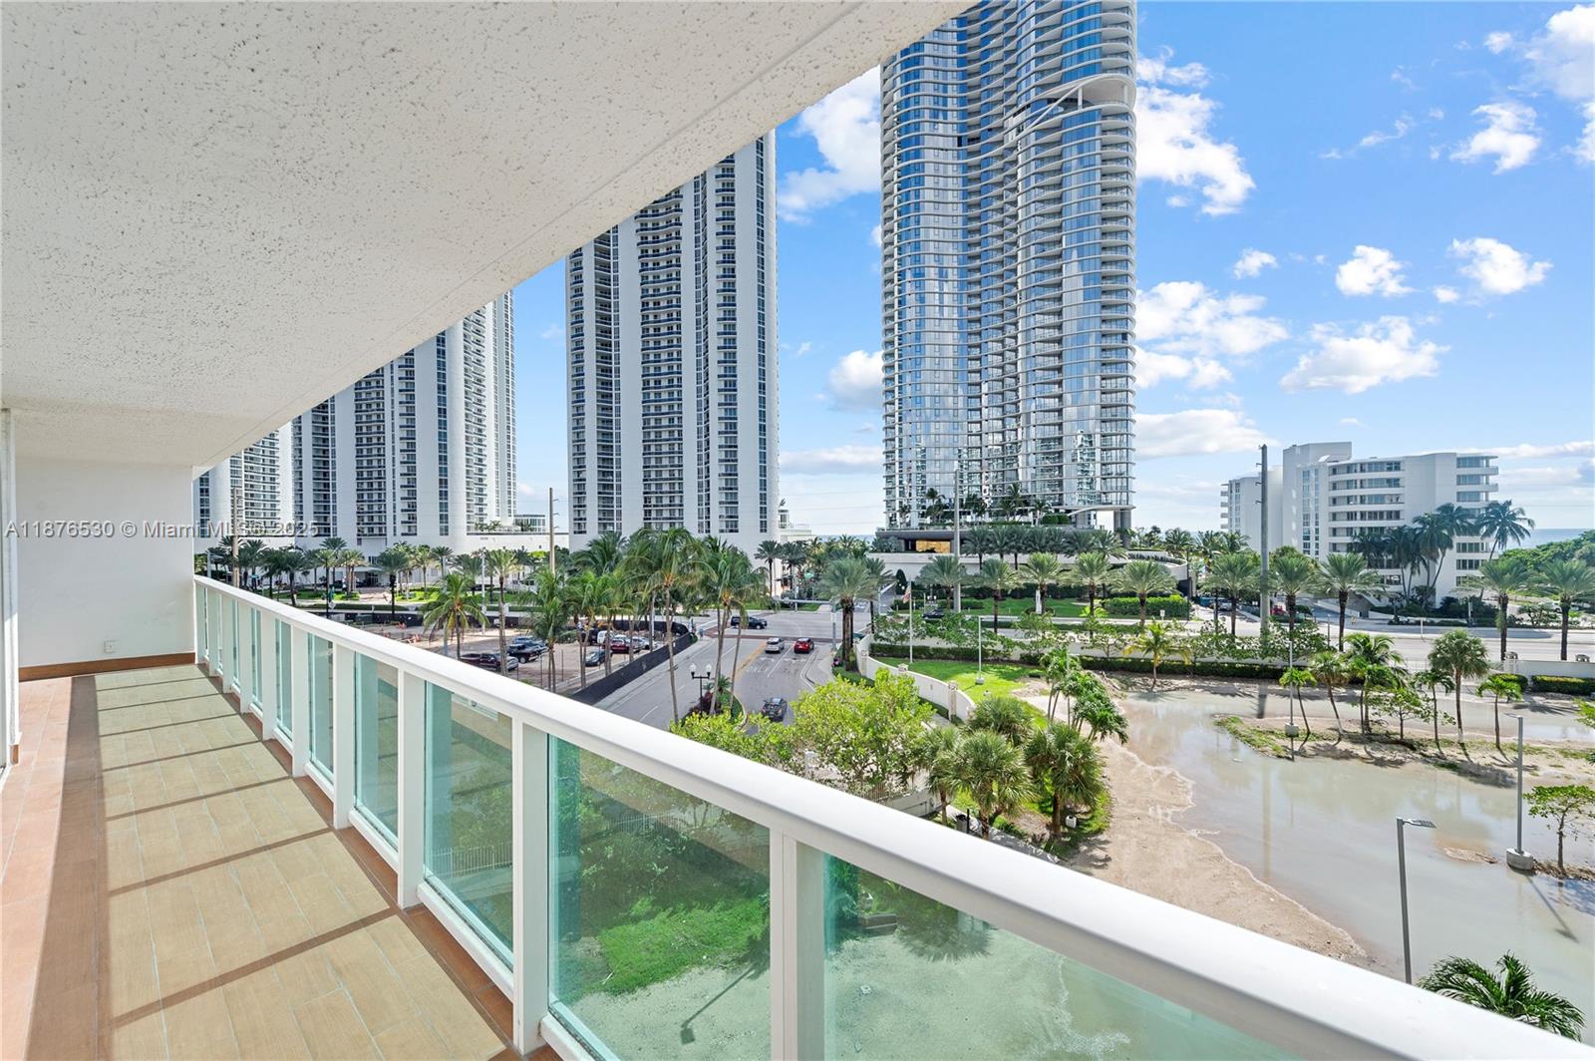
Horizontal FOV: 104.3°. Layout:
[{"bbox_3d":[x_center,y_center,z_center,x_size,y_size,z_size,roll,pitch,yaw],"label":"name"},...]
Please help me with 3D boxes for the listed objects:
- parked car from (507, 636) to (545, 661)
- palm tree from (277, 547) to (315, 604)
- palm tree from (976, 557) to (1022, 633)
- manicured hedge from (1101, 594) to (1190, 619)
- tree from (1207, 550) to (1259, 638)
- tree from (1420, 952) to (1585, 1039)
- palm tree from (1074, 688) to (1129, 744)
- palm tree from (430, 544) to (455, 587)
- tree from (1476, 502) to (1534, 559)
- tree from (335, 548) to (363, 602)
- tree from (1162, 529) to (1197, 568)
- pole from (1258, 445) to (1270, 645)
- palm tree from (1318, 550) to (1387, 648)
[{"bbox_3d":[-33.331,14.553,74.450,4.900,1.800,1.950,-1,-1,20],"label":"parked car"},{"bbox_3d":[-110.063,10.118,136.000,6.200,12.310,6.200,-1,0,0],"label":"palm tree"},{"bbox_3d":[22.243,8.303,68.500,4.500,10.553,4.500,-1,-1,18],"label":"palm tree"},{"bbox_3d":[61.115,13.614,108.761,13.000,2.600,2.800,-1,-1,22],"label":"manicured hedge"},{"bbox_3d":[42.928,7.747,61.000,4.400,11.575,4.400,-1,-1,35],"label":"tree"},{"bbox_3d":[16.146,12.129,14.200,2.800,4.900,2.800,-1,0,0],"label":"tree"},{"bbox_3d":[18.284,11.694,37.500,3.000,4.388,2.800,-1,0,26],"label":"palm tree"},{"bbox_3d":[-86.106,9.123,150.000,5.400,11.310,5.400,-1,0,0],"label":"palm tree"},{"bbox_3d":[109.541,3.617,96.000,6.400,16.500,6.400,0,0,-41],"label":"tree"},{"bbox_3d":[-100.474,9.922,139.000,5.700,11.740,5.700,-1,0,0],"label":"tree"},{"bbox_3d":[73.831,4.138,120.000,5.500,9.000,5.400,-1,0,32],"label":"tree"},{"bbox_3d":[53.505,1.975,71.000,1.000,23.651,0.850,-1,0,37],"label":"pole"},{"bbox_3d":[65.988,8.630,74.000,6.300,11.750,6.300,-1,0,0],"label":"palm tree"}]

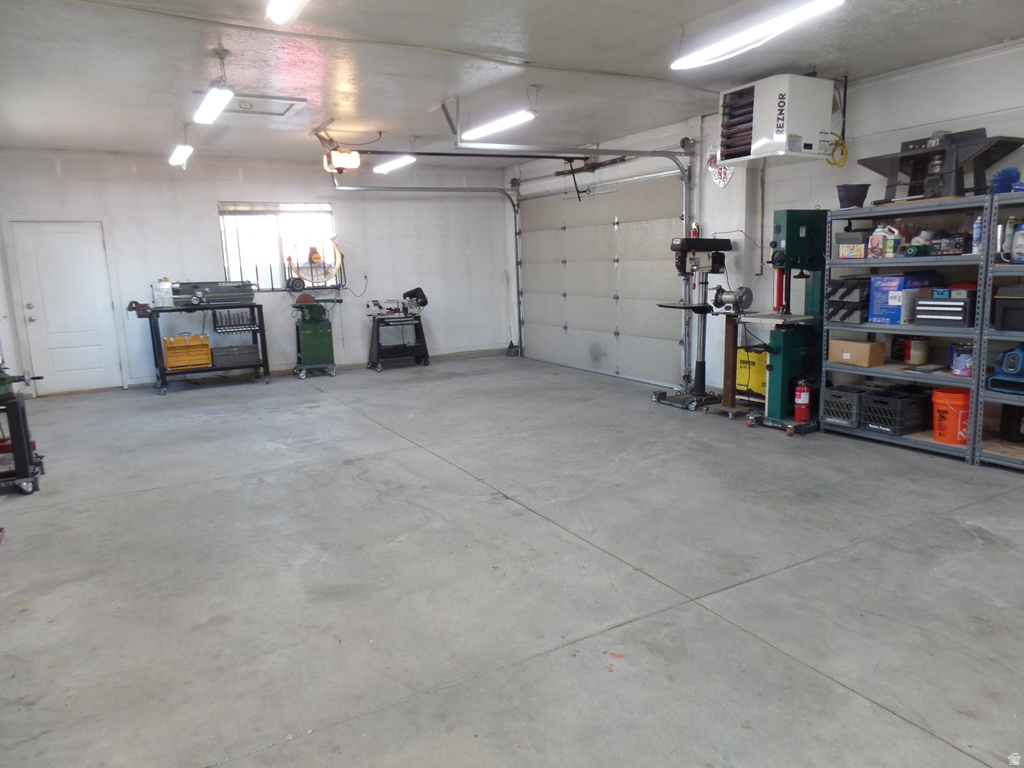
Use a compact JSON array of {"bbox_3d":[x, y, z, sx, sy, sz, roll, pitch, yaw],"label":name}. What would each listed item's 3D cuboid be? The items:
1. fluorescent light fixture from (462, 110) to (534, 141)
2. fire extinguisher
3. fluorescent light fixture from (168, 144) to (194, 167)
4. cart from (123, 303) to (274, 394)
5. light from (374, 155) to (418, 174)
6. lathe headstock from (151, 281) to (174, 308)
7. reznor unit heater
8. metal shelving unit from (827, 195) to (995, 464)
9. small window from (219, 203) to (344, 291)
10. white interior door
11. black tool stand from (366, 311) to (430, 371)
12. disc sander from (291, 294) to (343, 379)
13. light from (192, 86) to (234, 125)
[{"bbox_3d":[-0.149,-2.401,6.339,0.150,0.065,1.210,-8,11,-29],"label":"fluorescent light fixture"},{"bbox_3d":[2.512,0.140,5.869,0.150,0.400,0.140,5,12,37],"label":"fire extinguisher"},{"bbox_3d":[-3.636,-2.487,7.462,0.150,0.080,1.220,-8,12,-30],"label":"fluorescent light fixture"},{"bbox_3d":[-3.865,-0.484,8.723,1.310,1.010,0.640,-8,11,-28],"label":"cart"},{"bbox_3d":[-1.484,-2.791,8.708,0.150,0.080,1.220,-8,12,-31],"label":"light"},{"bbox_3d":[-4.222,-1.079,8.230,0.225,0.305,0.340,-7,11,-27],"label":"lathe headstock"},{"bbox_3d":[2.259,-2.226,5.816,0.680,0.610,0.610,-8,11,-29],"label":"reznor unit heater"},{"bbox_3d":[3.148,-0.445,5.249,0.600,1.830,1.210,-8,11,-29],"label":"metal shelving unit"},{"bbox_3d":[-3.125,-1.872,9.295,1.520,1.170,0.100,-8,11,-29],"label":"small window"},{"bbox_3d":[-5.314,-0.903,8.175,0.920,2.040,0.060,-8,11,-29],"label":"white interior door"},{"bbox_3d":[-1.685,-0.616,9.987,0.810,0.760,0.440,-8,12,-29],"label":"black tool stand"},{"bbox_3d":[-2.738,-0.704,9.545,0.660,1.130,0.560,-8,11,-28],"label":"disc sander"},{"bbox_3d":[-2.289,-2.117,5.202,0.150,0.065,1.210,-8,11,-29],"label":"light"}]

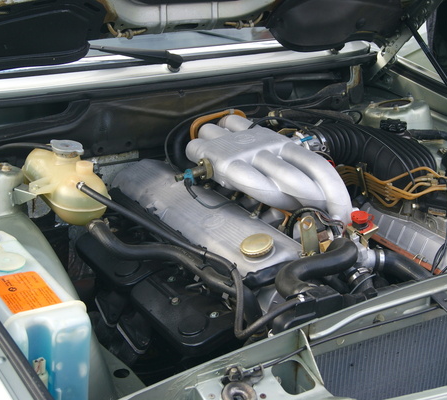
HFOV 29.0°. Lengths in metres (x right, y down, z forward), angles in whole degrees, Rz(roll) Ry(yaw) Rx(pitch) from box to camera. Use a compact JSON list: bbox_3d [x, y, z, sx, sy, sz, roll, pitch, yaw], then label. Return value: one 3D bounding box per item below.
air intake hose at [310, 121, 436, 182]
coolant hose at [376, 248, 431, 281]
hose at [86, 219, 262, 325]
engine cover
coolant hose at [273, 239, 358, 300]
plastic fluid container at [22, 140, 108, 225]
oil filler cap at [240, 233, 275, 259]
[{"bbox_3d":[0.352,-0.098,2.001,0.240,0.115,0.210,-11,28,-29],"label":"air intake hose"},{"bbox_3d":[0.349,0.135,1.659,0.150,0.070,0.045,7,24,8],"label":"coolant hose"},{"bbox_3d":[-0.093,0.126,1.631,0.411,0.124,0.064,17,28,28],"label":"hose"},{"bbox_3d":[-0.066,0.009,1.847,0.155,0.070,0.575,-26,31,-22],"label":"engine cover"},{"bbox_3d":[0.178,0.124,1.600,0.190,0.095,0.110,-11,28,-29],"label":"coolant hose"},{"bbox_3d":[-0.327,-0.044,1.726,0.125,0.145,0.235,-11,28,-29],"label":"plastic fluid container"},{"bbox_3d":[0.062,0.088,1.605,0.063,0.026,0.063,-11,29,6],"label":"oil filler cap"}]

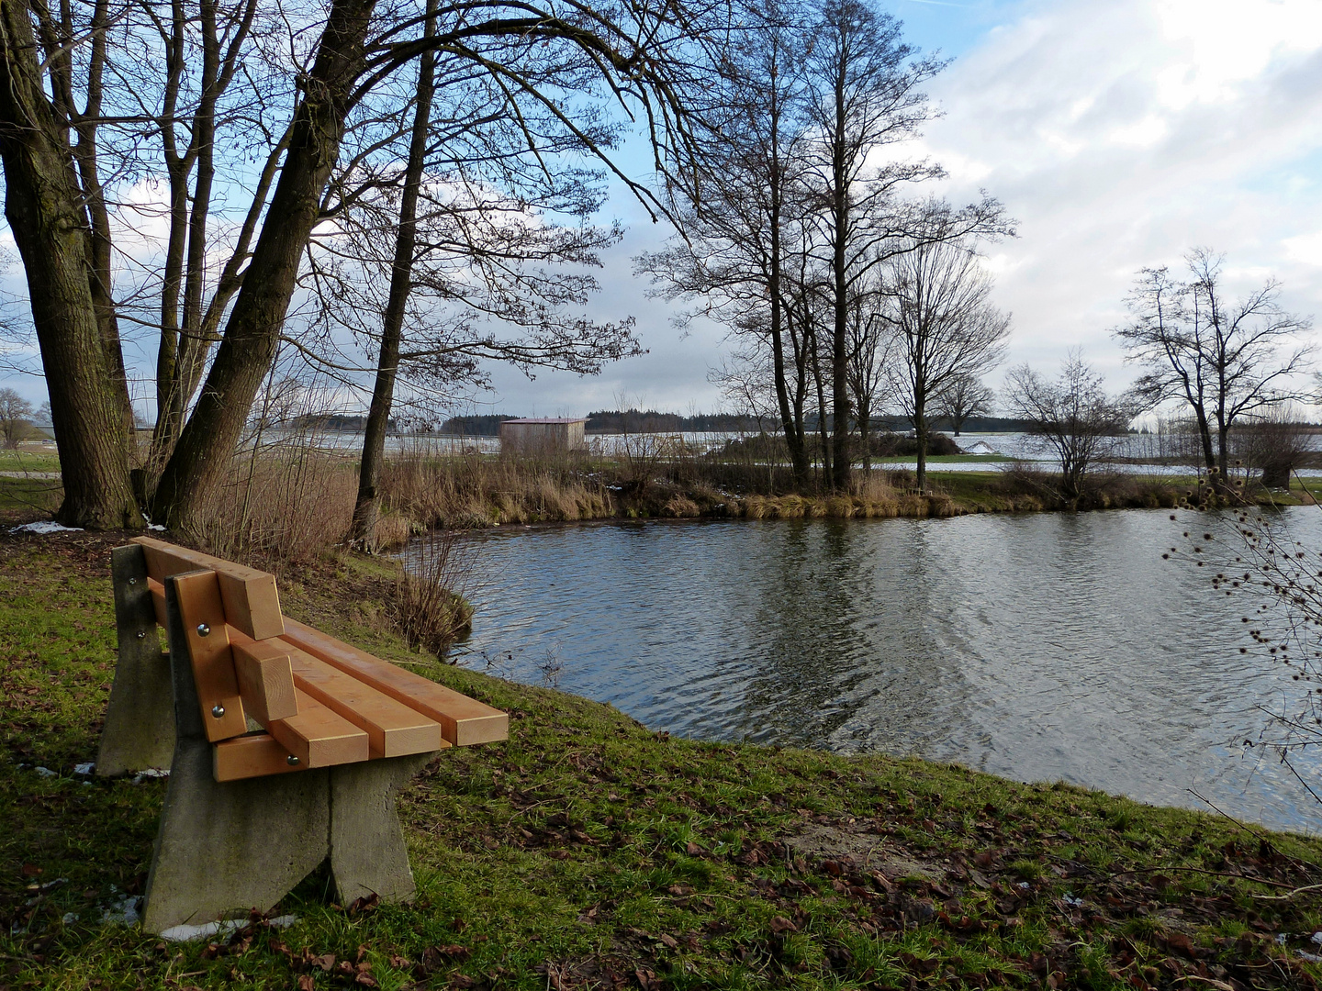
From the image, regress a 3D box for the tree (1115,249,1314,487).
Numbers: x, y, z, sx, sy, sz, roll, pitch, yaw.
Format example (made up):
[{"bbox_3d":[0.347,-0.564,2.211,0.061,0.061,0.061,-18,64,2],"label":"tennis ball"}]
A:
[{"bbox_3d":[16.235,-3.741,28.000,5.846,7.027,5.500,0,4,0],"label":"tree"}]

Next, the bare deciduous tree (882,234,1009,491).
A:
[{"bbox_3d":[8.047,-3.768,27.000,3.563,7.273,3.600,0,4,0],"label":"bare deciduous tree"}]

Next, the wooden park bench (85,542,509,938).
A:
[{"bbox_3d":[-1.159,0.543,2.663,0.629,0.798,2.079,0,0,-34],"label":"wooden park bench"}]

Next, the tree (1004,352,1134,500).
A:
[{"bbox_3d":[11.324,-1.921,26.500,3.583,4.099,3.500,0,4,0],"label":"tree"}]

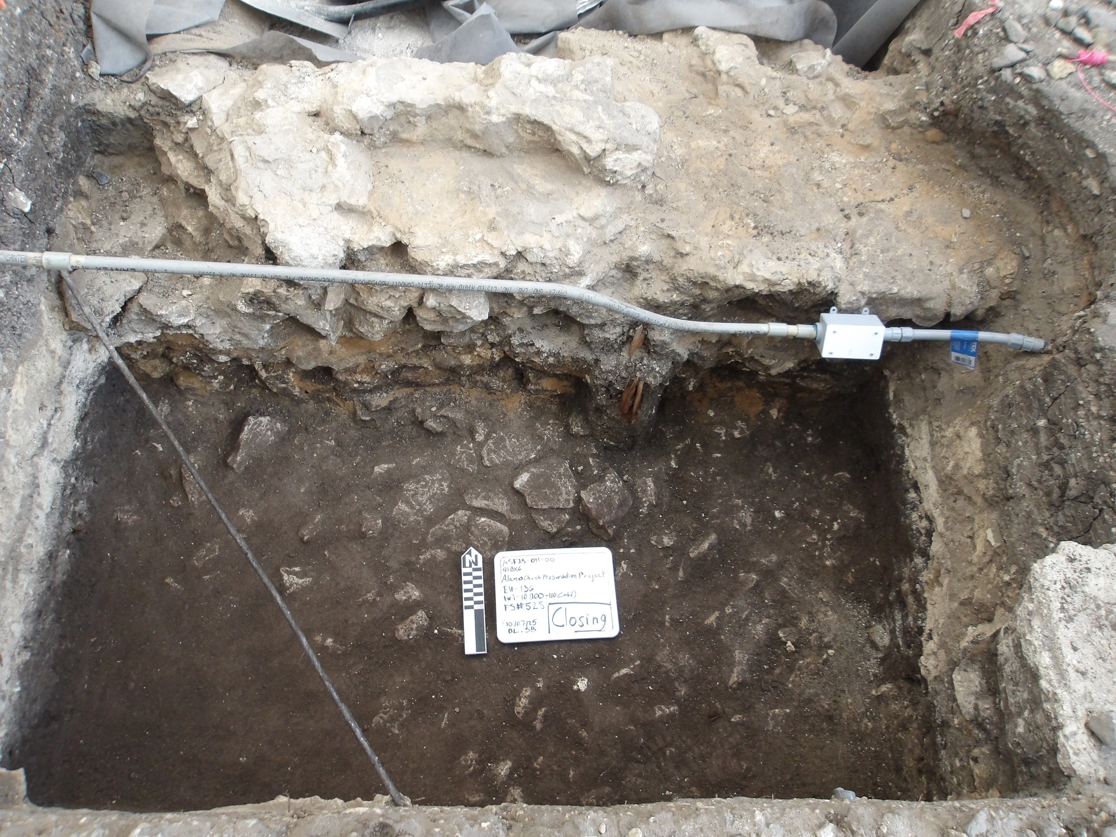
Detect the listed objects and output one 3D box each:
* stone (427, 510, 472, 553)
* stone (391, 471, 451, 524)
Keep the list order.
[{"bbox_3d":[-0.267,0.288,2.165,0.107,0.060,0.104,1,66,-2],"label":"stone"},{"bbox_3d":[-0.335,0.195,2.132,0.100,0.055,0.160,39,68,17],"label":"stone"}]

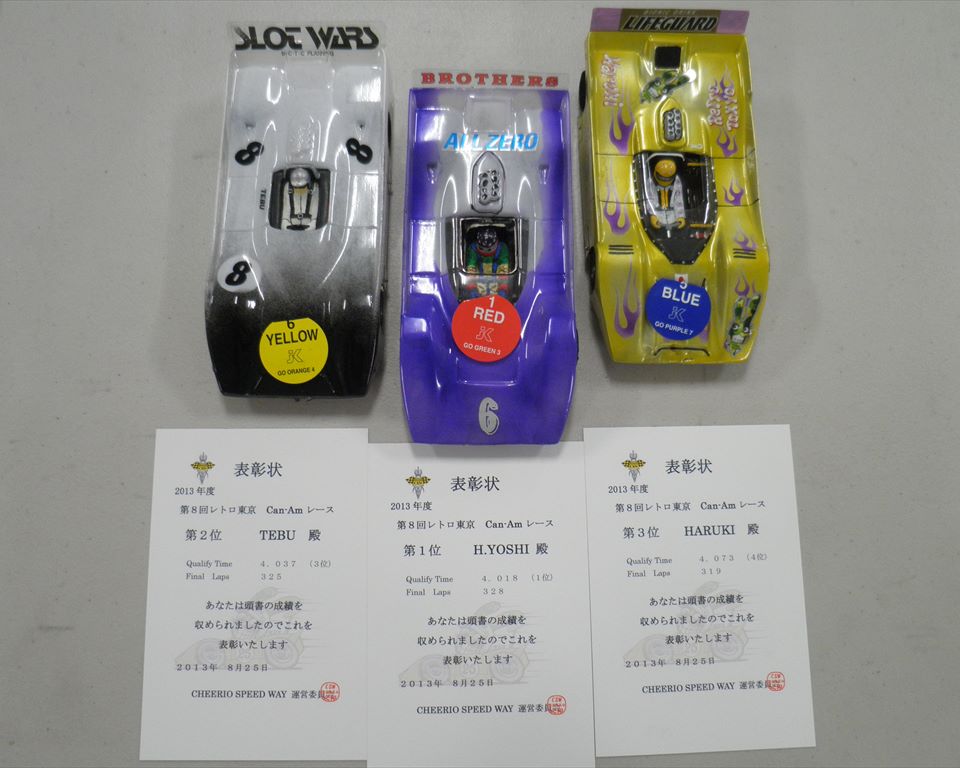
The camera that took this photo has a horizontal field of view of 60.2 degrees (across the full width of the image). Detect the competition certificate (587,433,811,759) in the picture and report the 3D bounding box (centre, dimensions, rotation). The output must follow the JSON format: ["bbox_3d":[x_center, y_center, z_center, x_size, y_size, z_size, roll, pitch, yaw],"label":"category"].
[{"bbox_3d":[0.101,0.093,0.385,0.100,0.001,0.148,-1,82,-2],"label":"competition certificate"}]

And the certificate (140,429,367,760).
[{"bbox_3d":[-0.101,0.095,0.379,0.100,0.001,0.148,0,82,-2],"label":"certificate"}]

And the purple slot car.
[{"bbox_3d":[0.004,-0.058,0.385,0.083,0.035,0.170,0,82,-2],"label":"purple slot car"}]

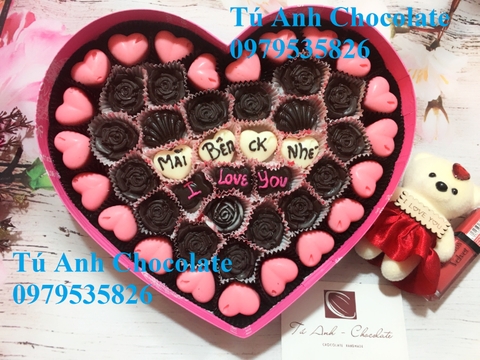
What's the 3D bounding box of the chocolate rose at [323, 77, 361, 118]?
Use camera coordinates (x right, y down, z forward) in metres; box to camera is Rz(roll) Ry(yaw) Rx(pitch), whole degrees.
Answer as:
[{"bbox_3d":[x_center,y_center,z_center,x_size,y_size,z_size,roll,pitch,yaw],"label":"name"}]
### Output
[{"bbox_3d":[0.079,-0.063,0.309,0.028,0.016,0.028,4,78,-2],"label":"chocolate rose"}]

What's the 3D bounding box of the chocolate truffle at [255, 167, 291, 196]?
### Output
[{"bbox_3d":[0.024,0.001,0.290,0.027,0.013,0.023,0,86,0],"label":"chocolate truffle"}]

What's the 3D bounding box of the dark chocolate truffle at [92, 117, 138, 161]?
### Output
[{"bbox_3d":[-0.089,-0.029,0.291,0.029,0.016,0.029,0,86,0],"label":"dark chocolate truffle"}]

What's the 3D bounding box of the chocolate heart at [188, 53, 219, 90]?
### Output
[{"bbox_3d":[-0.027,-0.081,0.299,0.025,0.013,0.029,-8,85,-3],"label":"chocolate heart"}]

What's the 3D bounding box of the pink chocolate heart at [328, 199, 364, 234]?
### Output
[{"bbox_3d":[0.080,0.024,0.310,0.031,0.013,0.026,-34,84,-5],"label":"pink chocolate heart"}]

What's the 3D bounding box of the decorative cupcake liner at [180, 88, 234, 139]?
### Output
[{"bbox_3d":[-0.024,-0.047,0.292,0.037,0.020,0.035,0,84,-2],"label":"decorative cupcake liner"}]

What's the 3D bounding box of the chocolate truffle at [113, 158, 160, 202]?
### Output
[{"bbox_3d":[-0.075,0.000,0.286,0.030,0.016,0.030,0,84,-2],"label":"chocolate truffle"}]

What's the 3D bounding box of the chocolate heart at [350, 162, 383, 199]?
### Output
[{"bbox_3d":[0.092,0.000,0.292,0.025,0.013,0.029,28,86,2],"label":"chocolate heart"}]

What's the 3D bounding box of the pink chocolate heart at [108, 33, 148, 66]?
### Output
[{"bbox_3d":[-0.084,-0.098,0.299,0.029,0.013,0.025,-6,84,-2],"label":"pink chocolate heart"}]

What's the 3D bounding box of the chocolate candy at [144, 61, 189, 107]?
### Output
[{"bbox_3d":[-0.056,-0.073,0.304,0.033,0.020,0.033,-2,78,-3],"label":"chocolate candy"}]

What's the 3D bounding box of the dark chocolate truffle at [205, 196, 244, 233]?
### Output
[{"bbox_3d":[-0.011,0.025,0.287,0.028,0.016,0.028,0,86,0],"label":"dark chocolate truffle"}]

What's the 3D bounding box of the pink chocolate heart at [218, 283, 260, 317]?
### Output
[{"bbox_3d":[0.000,0.085,0.283,0.029,0.013,0.025,-5,84,-2],"label":"pink chocolate heart"}]

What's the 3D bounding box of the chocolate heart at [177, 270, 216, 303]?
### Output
[{"bbox_3d":[-0.033,0.081,0.303,0.030,0.014,0.027,43,85,4],"label":"chocolate heart"}]

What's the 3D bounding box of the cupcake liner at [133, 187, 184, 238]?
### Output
[{"bbox_3d":[-0.058,0.023,0.284,0.035,0.020,0.035,-2,78,-3],"label":"cupcake liner"}]

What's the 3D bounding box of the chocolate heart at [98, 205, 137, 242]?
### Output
[{"bbox_3d":[-0.092,0.030,0.307,0.032,0.013,0.026,34,83,4],"label":"chocolate heart"}]

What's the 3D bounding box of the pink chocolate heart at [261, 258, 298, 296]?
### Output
[{"bbox_3d":[0.029,0.070,0.286,0.029,0.013,0.025,-41,87,-5],"label":"pink chocolate heart"}]

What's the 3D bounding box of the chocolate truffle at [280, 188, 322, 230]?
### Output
[{"bbox_3d":[0.046,0.023,0.307,0.030,0.016,0.030,1,82,-1],"label":"chocolate truffle"}]

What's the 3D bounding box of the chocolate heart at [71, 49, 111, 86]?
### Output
[{"bbox_3d":[-0.113,-0.085,0.304,0.028,0.014,0.025,-43,83,-10],"label":"chocolate heart"}]

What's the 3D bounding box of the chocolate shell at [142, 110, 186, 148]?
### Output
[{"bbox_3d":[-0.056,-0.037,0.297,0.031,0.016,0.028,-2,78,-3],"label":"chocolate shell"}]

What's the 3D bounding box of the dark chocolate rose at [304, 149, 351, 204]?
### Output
[{"bbox_3d":[0.063,-0.001,0.289,0.030,0.019,0.030,0,86,0],"label":"dark chocolate rose"}]

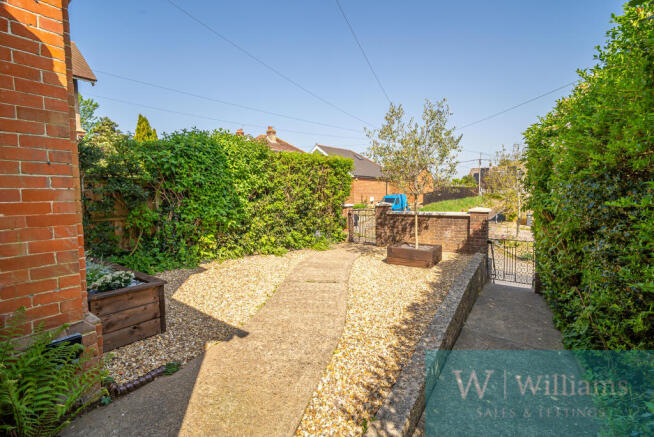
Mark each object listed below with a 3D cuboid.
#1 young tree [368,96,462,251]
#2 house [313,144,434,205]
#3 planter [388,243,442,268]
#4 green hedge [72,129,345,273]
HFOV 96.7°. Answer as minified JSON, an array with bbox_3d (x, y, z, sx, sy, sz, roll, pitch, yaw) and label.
[{"bbox_3d":[1.659,-0.848,5.577,1.750,2.900,1.750,2,5,34],"label":"young tree"},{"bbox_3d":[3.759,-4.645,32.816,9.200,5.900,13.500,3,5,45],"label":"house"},{"bbox_3d":[1.729,0.699,5.678,0.820,0.300,0.820,2,5,34],"label":"planter"},{"bbox_3d":[-2.133,-0.513,6.903,6.100,2.650,1.400,-4,5,-43],"label":"green hedge"}]

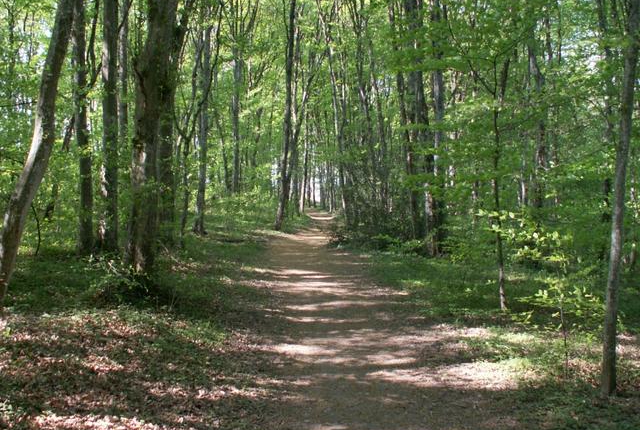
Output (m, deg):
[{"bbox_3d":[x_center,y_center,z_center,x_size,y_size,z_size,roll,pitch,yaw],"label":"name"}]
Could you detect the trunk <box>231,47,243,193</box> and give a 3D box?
[{"bbox_3d":[-3.600,-4.020,28.000,0.400,6.600,0.400,0,1,0],"label":"trunk"}]

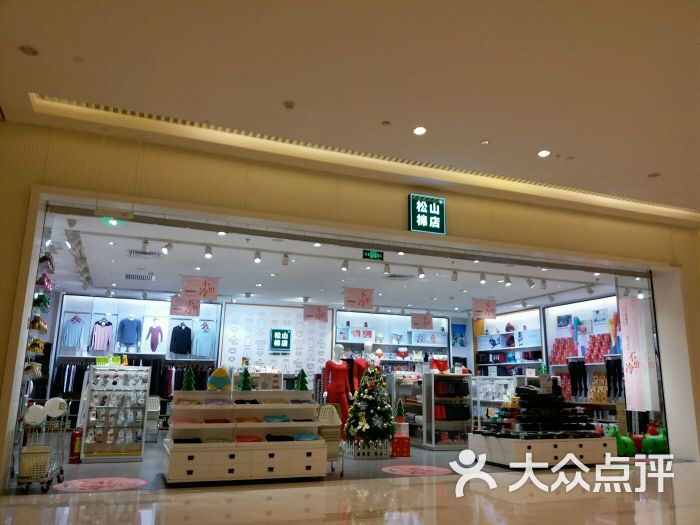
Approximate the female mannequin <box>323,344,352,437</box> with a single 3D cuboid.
[{"bbox_3d":[-0.205,2.466,10.560,0.460,1.857,0.315,6,-13,-21],"label":"female mannequin"}]

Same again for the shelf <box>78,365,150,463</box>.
[{"bbox_3d":[-3.459,2.242,8.408,0.806,1.307,0.545,6,-13,-21],"label":"shelf"}]

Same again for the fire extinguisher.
[{"bbox_3d":[-4.183,2.813,8.696,0.170,0.530,0.160,11,-16,-38],"label":"fire extinguisher"}]

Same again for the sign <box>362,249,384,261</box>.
[{"bbox_3d":[0.366,-0.111,8.744,0.360,0.145,0.040,6,-13,-21],"label":"sign"}]

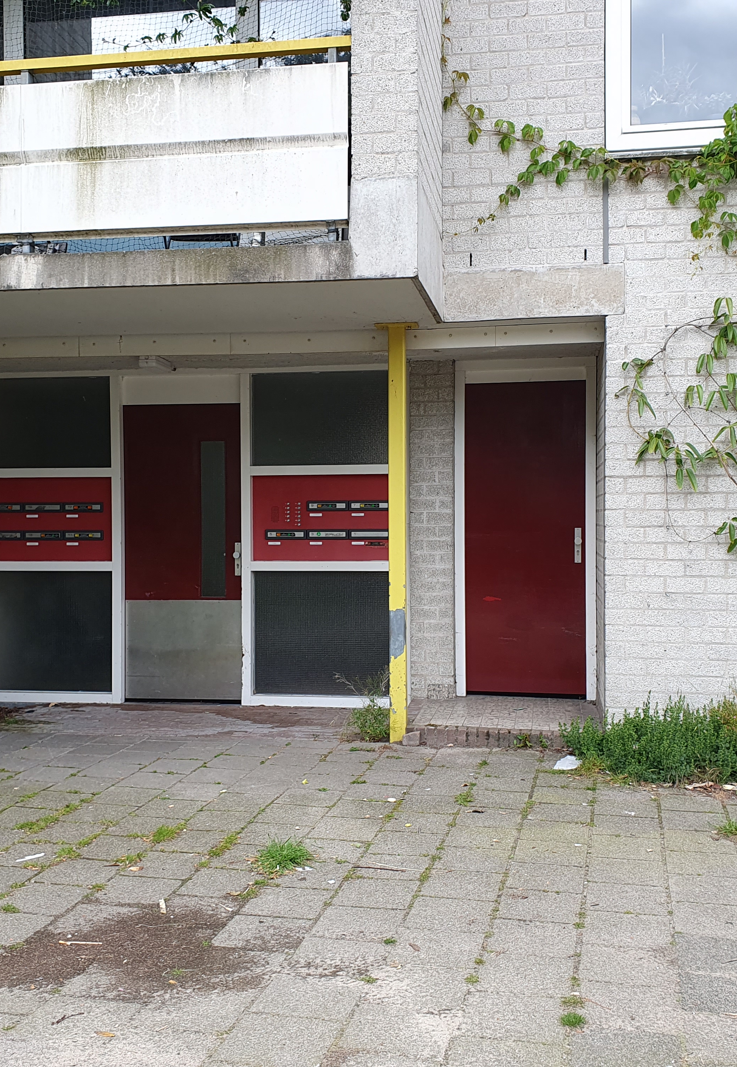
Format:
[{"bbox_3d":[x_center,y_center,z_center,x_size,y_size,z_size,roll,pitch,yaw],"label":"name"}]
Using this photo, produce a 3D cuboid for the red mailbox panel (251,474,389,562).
[{"bbox_3d":[-0.317,-0.106,7.654,1.025,0.610,0.050,0,1,8],"label":"red mailbox panel"}]

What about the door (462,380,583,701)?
[{"bbox_3d":[1.092,0.037,7.421,0.825,2.170,0.060,0,1,8],"label":"door"}]

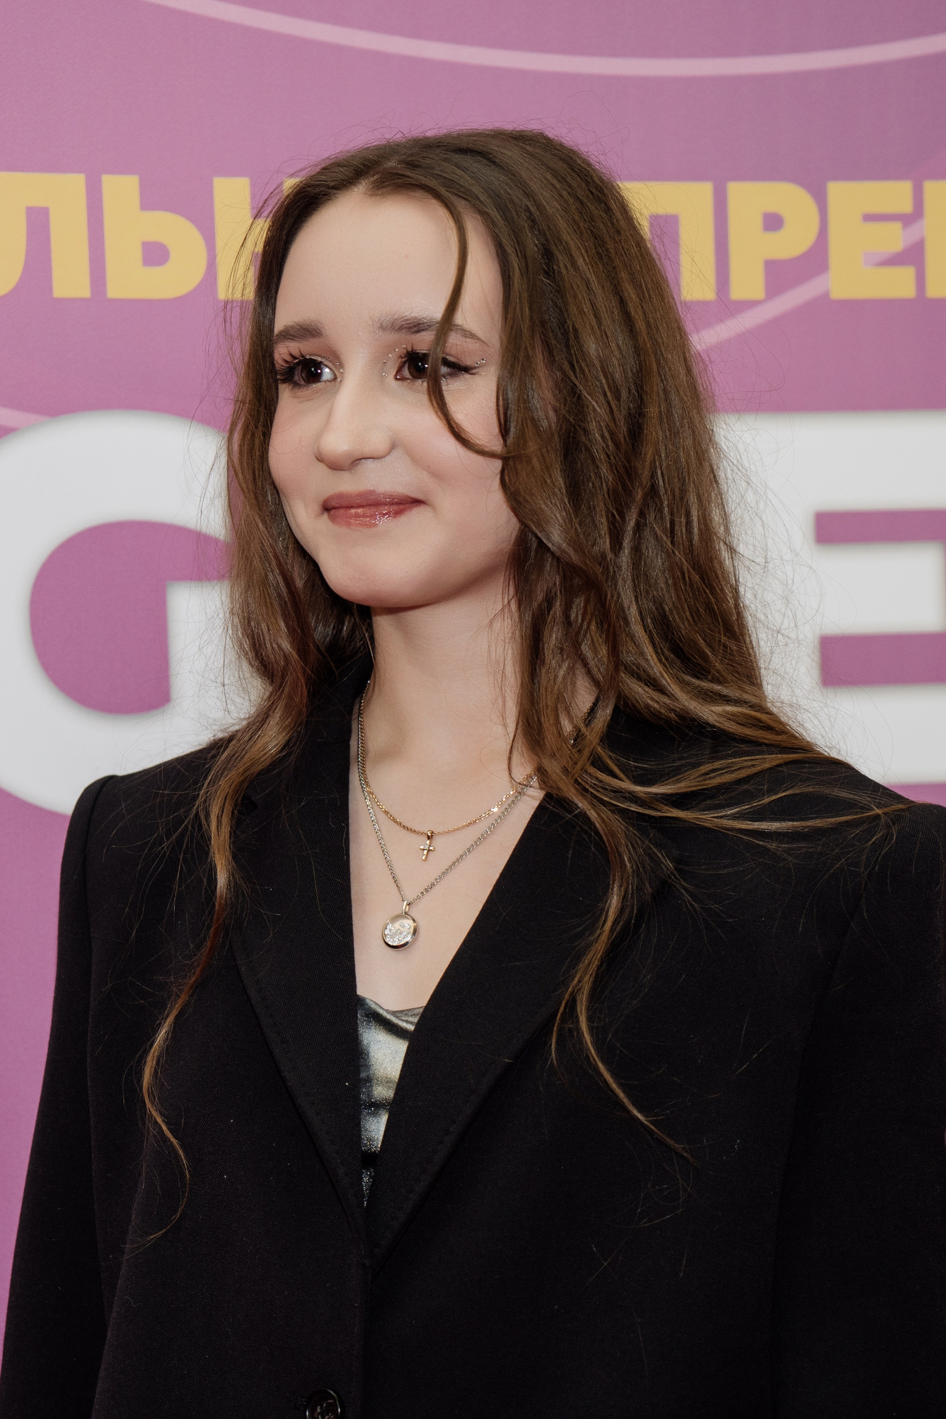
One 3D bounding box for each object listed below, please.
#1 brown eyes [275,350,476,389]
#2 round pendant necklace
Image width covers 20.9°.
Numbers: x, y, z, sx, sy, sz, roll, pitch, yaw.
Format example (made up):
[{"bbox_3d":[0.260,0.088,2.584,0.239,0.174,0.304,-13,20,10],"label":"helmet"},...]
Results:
[{"bbox_3d":[-0.048,-0.166,1.245,0.097,0.018,0.025,0,3,27],"label":"brown eyes"},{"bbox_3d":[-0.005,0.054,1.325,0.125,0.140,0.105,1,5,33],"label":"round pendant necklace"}]

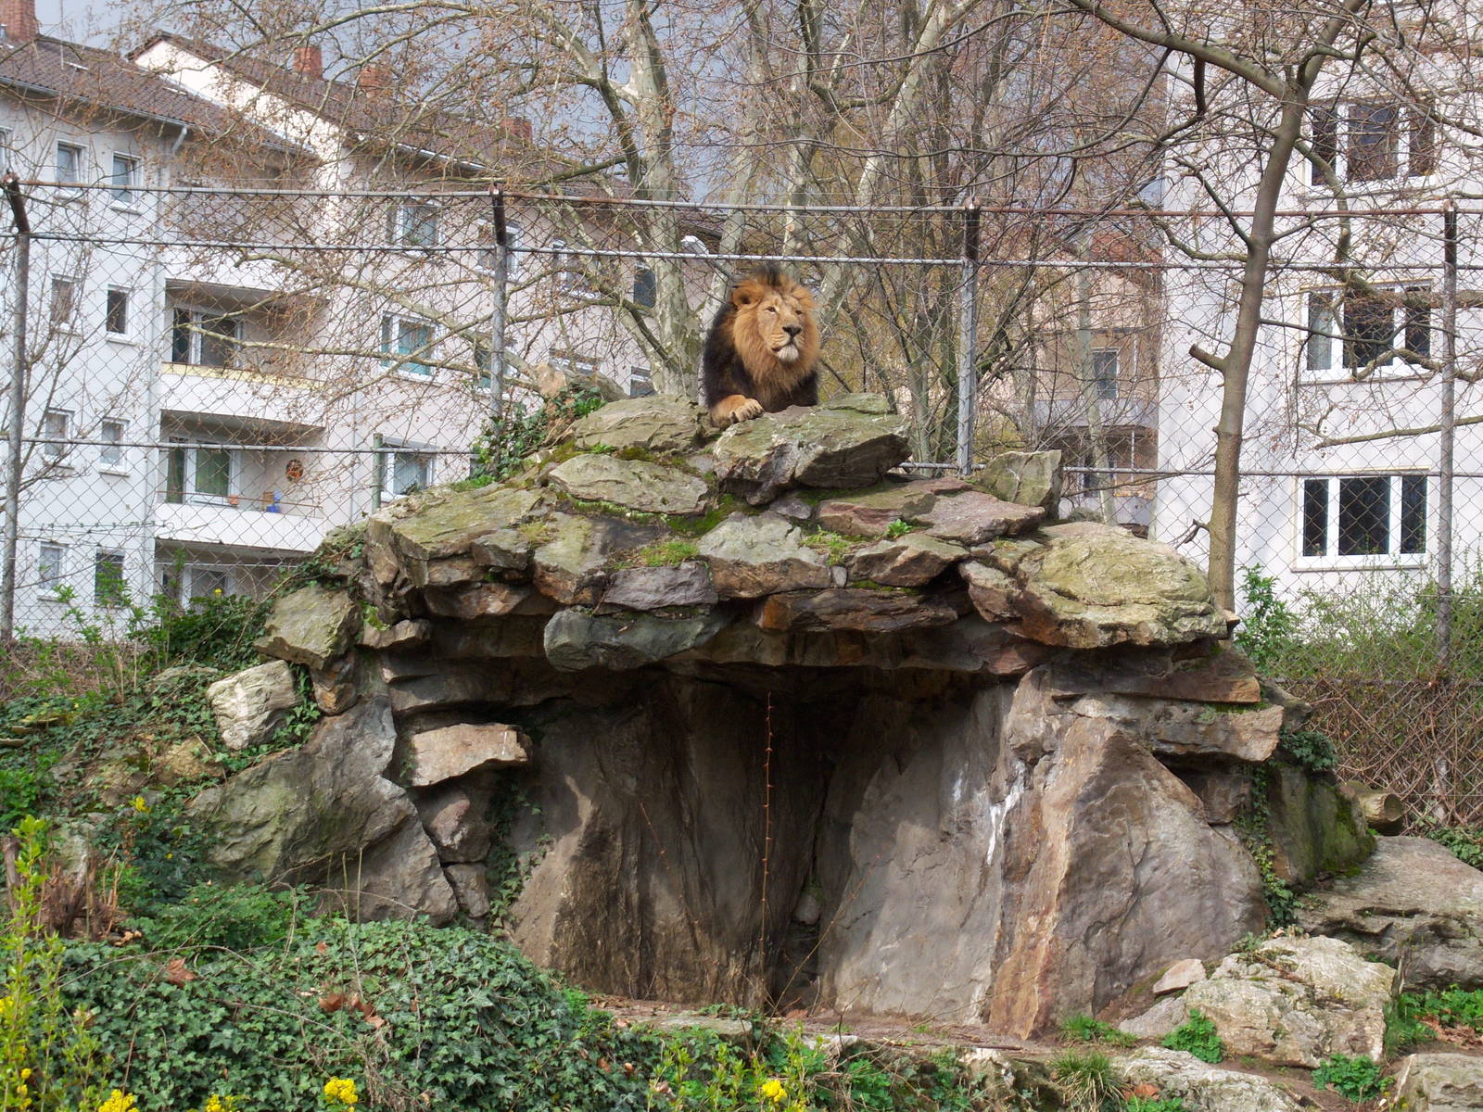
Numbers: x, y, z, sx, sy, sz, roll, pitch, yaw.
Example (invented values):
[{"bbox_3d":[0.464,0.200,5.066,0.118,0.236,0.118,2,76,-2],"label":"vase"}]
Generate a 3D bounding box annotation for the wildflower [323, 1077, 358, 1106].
[{"bbox_3d":[-1.241,1.656,14.300,0.110,0.090,0.100,1,-3,0],"label":"wildflower"}]

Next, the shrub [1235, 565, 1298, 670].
[{"bbox_3d":[2.606,0.308,23.000,0.330,0.530,0.320,1,-3,0],"label":"shrub"}]

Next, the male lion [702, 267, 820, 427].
[{"bbox_3d":[0.080,-0.994,22.000,0.620,0.780,1.500,2,-3,-13],"label":"male lion"}]

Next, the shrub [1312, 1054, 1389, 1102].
[{"bbox_3d":[2.345,2.008,17.800,0.300,0.190,0.260,1,-3,0],"label":"shrub"}]

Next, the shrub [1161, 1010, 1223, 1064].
[{"bbox_3d":[1.792,1.914,18.400,0.245,0.215,0.220,1,-3,0],"label":"shrub"}]

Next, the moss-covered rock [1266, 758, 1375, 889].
[{"bbox_3d":[2.591,1.206,20.800,0.500,0.570,0.450,2,-3,-11],"label":"moss-covered rock"}]

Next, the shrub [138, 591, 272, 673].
[{"bbox_3d":[-2.495,0.353,21.500,0.620,0.390,0.500,1,-3,0],"label":"shrub"}]

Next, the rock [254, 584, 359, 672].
[{"bbox_3d":[-1.932,0.320,20.600,0.460,0.380,0.420,1,-3,11],"label":"rock"}]

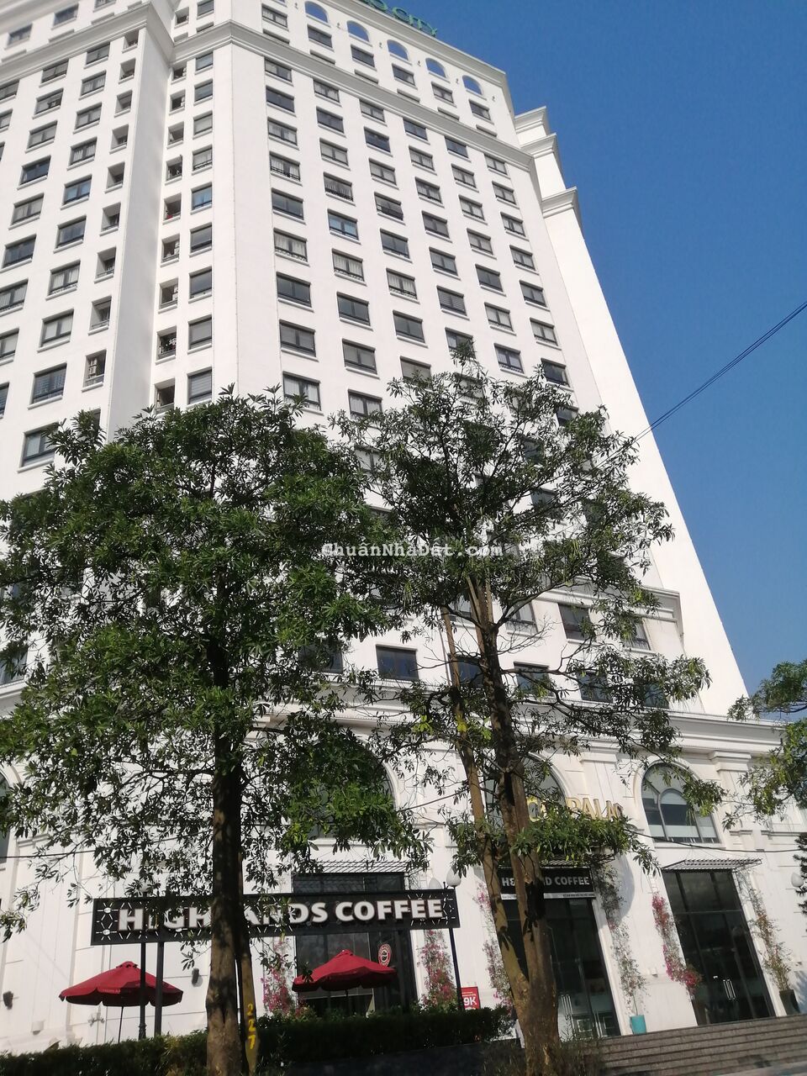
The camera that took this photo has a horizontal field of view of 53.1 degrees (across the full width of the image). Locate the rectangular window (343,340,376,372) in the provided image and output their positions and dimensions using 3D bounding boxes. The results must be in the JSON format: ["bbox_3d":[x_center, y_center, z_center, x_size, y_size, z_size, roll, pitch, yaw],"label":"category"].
[{"bbox_3d":[-2.075,-8.480,37.970,1.620,1.500,0.160,10,-36,-27],"label":"rectangular window"}]

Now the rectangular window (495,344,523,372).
[{"bbox_3d":[5.842,-9.848,44.503,1.733,1.634,0.200,10,-35,-27],"label":"rectangular window"}]

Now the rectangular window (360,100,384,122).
[{"bbox_3d":[-2.044,-27.767,52.773,1.748,1.680,0.200,10,-36,-27],"label":"rectangular window"}]

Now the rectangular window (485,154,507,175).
[{"bbox_3d":[6.496,-26.243,57.180,1.748,1.680,0.200,10,-36,-27],"label":"rectangular window"}]

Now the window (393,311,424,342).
[{"bbox_3d":[0.303,-11.040,42.441,1.748,1.680,0.200,10,-36,-27],"label":"window"}]

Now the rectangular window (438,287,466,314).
[{"bbox_3d":[2.690,-13.056,44.701,1.740,1.634,0.200,10,-35,-27],"label":"rectangular window"}]

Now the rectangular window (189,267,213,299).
[{"bbox_3d":[-9.458,-11.896,37.871,1.176,1.625,0.200,-15,-32,11],"label":"rectangular window"}]

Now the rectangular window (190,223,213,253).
[{"bbox_3d":[-9.782,-14.557,39.345,1.176,1.634,0.200,-14,-32,11],"label":"rectangular window"}]

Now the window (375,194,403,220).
[{"bbox_3d":[-0.851,-19.302,47.201,1.711,1.591,0.200,10,-36,-27],"label":"window"}]

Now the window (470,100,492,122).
[{"bbox_3d":[5.708,-31.687,60.052,1.691,1.461,0.200,10,-36,-27],"label":"window"}]

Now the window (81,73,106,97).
[{"bbox_3d":[-17.521,-25.643,45.762,1.583,1.625,0.200,-15,-32,11],"label":"window"}]

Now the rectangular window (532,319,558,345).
[{"bbox_3d":[8.297,-12.030,47.605,1.706,1.757,0.200,10,-36,-27],"label":"rectangular window"}]

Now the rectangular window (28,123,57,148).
[{"bbox_3d":[-19.531,-21.831,43.868,1.570,1.530,0.160,-15,-32,11],"label":"rectangular window"}]

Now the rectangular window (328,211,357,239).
[{"bbox_3d":[-3.254,-16.773,43.578,1.706,1.757,0.200,10,-36,-27],"label":"rectangular window"}]

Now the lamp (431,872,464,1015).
[{"bbox_3d":[1.159,9.575,18.178,0.360,3.934,1.150,10,-36,-27],"label":"lamp"}]

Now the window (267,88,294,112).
[{"bbox_3d":[-7.134,-25.396,46.944,1.757,1.634,0.200,10,-35,-27],"label":"window"}]

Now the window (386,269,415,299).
[{"bbox_3d":[-0.073,-13.612,43.453,1.739,1.625,0.200,10,-36,-27],"label":"window"}]

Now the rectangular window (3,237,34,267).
[{"bbox_3d":[-18.723,-13.946,39.506,1.767,1.625,0.200,-15,-32,11],"label":"rectangular window"}]

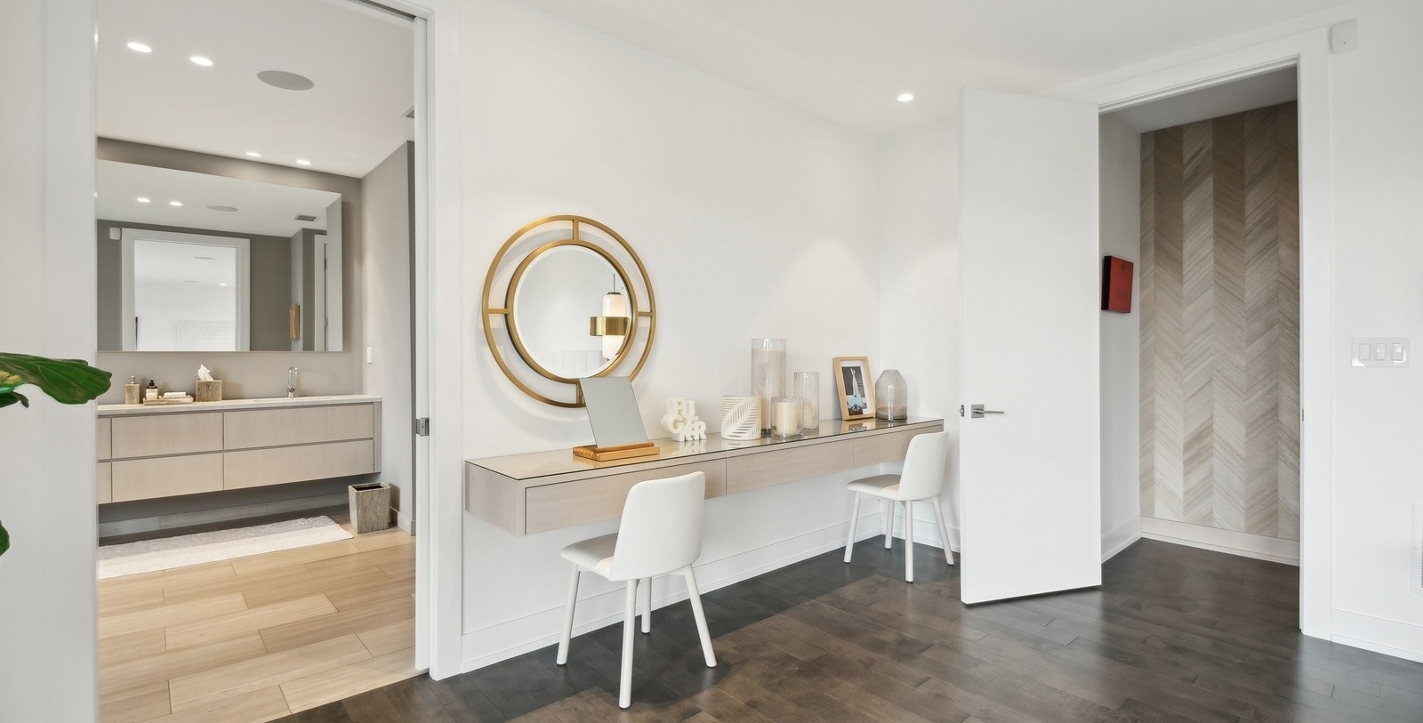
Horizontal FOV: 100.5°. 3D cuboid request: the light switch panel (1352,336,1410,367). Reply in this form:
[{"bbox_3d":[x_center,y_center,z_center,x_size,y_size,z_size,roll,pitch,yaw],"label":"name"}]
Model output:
[{"bbox_3d":[2.628,-0.034,2.326,0.010,0.116,0.154,0,0,-40],"label":"light switch panel"}]

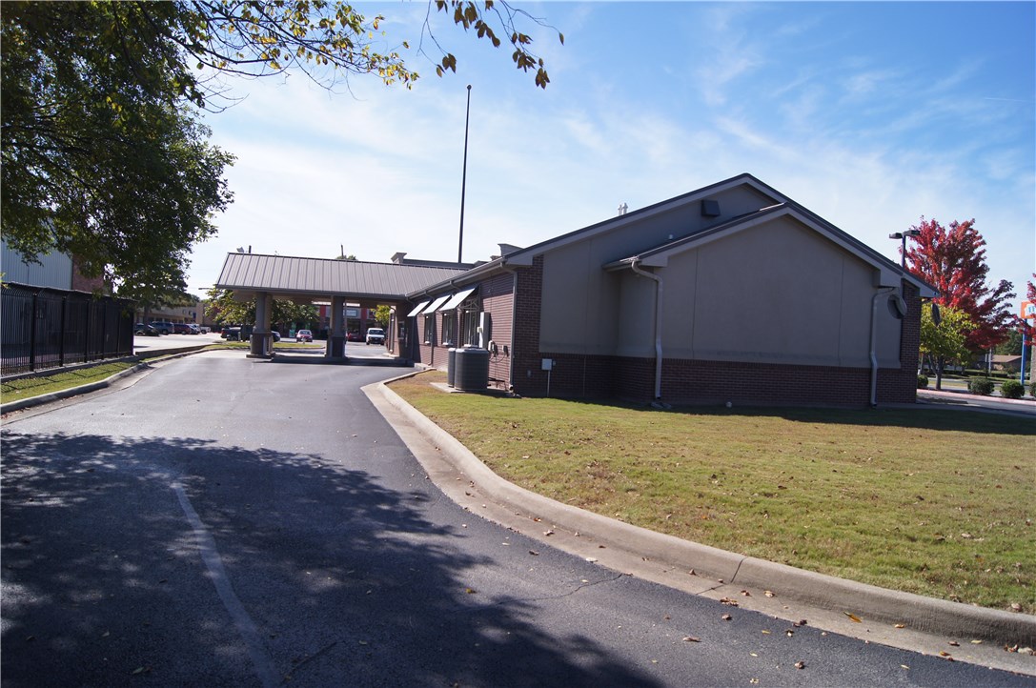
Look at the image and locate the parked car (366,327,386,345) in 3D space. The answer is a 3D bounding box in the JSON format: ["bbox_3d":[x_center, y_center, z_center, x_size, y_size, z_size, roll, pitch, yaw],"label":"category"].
[{"bbox_3d":[-16.384,-0.819,89.300,1.920,1.930,4.900,3,0,-15],"label":"parked car"}]

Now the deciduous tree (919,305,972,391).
[{"bbox_3d":[18.976,0.188,35.000,3.300,3.950,3.300,3,0,-15],"label":"deciduous tree"}]

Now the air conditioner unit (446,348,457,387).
[{"bbox_3d":[-1.418,0.627,20.600,0.770,1.040,0.770,3,0,-15],"label":"air conditioner unit"}]

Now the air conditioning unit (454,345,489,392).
[{"bbox_3d":[-1.149,0.639,19.500,0.780,1.050,0.780,3,0,-15],"label":"air conditioning unit"}]

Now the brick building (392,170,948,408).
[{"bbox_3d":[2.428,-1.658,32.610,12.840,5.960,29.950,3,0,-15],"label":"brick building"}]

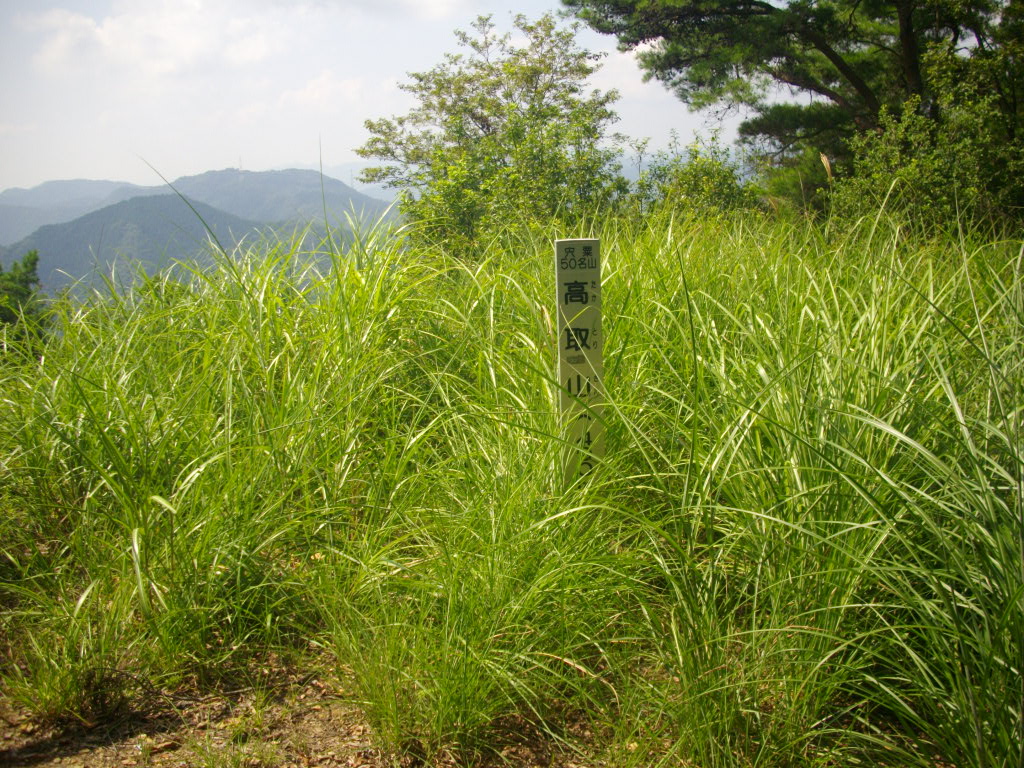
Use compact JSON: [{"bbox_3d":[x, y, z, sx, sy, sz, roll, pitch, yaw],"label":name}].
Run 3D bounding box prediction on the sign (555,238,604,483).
[{"bbox_3d":[0.208,0.136,3.199,0.120,1.100,0.120,-2,9,0],"label":"sign"}]

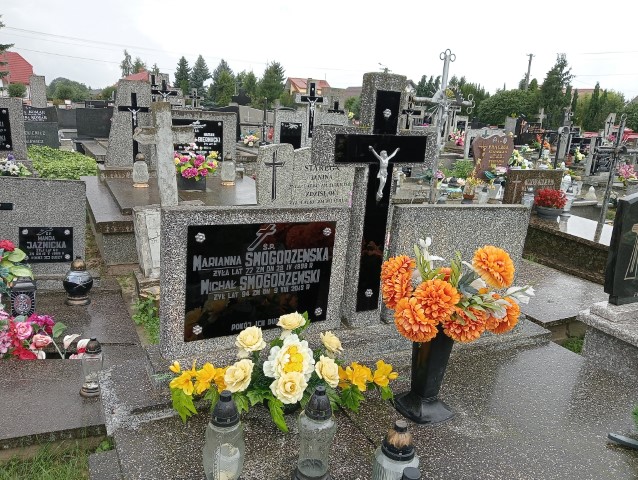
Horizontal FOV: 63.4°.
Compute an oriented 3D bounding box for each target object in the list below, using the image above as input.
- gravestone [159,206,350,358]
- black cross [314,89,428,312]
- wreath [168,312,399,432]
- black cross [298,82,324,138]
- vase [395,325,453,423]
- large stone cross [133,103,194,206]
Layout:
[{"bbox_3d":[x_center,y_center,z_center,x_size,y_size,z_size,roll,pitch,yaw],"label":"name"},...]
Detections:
[{"bbox_3d":[-0.228,0.138,2.013,0.763,0.537,0.073,-3,16,-33],"label":"gravestone"},{"bbox_3d":[0.237,-0.140,2.166,0.458,0.940,0.052,-5,18,-29],"label":"black cross"},{"bbox_3d":[-0.106,0.404,1.713,0.730,0.320,0.280,1,13,-13],"label":"wreath"},{"bbox_3d":[-0.108,-1.998,8.000,0.410,0.860,0.070,-5,17,-30],"label":"black cross"},{"bbox_3d":[0.377,0.431,1.761,0.155,0.310,0.155,-4,15,-30],"label":"vase"},{"bbox_3d":[-1.077,-0.596,3.600,0.390,0.710,0.135,-9,16,-29],"label":"large stone cross"}]

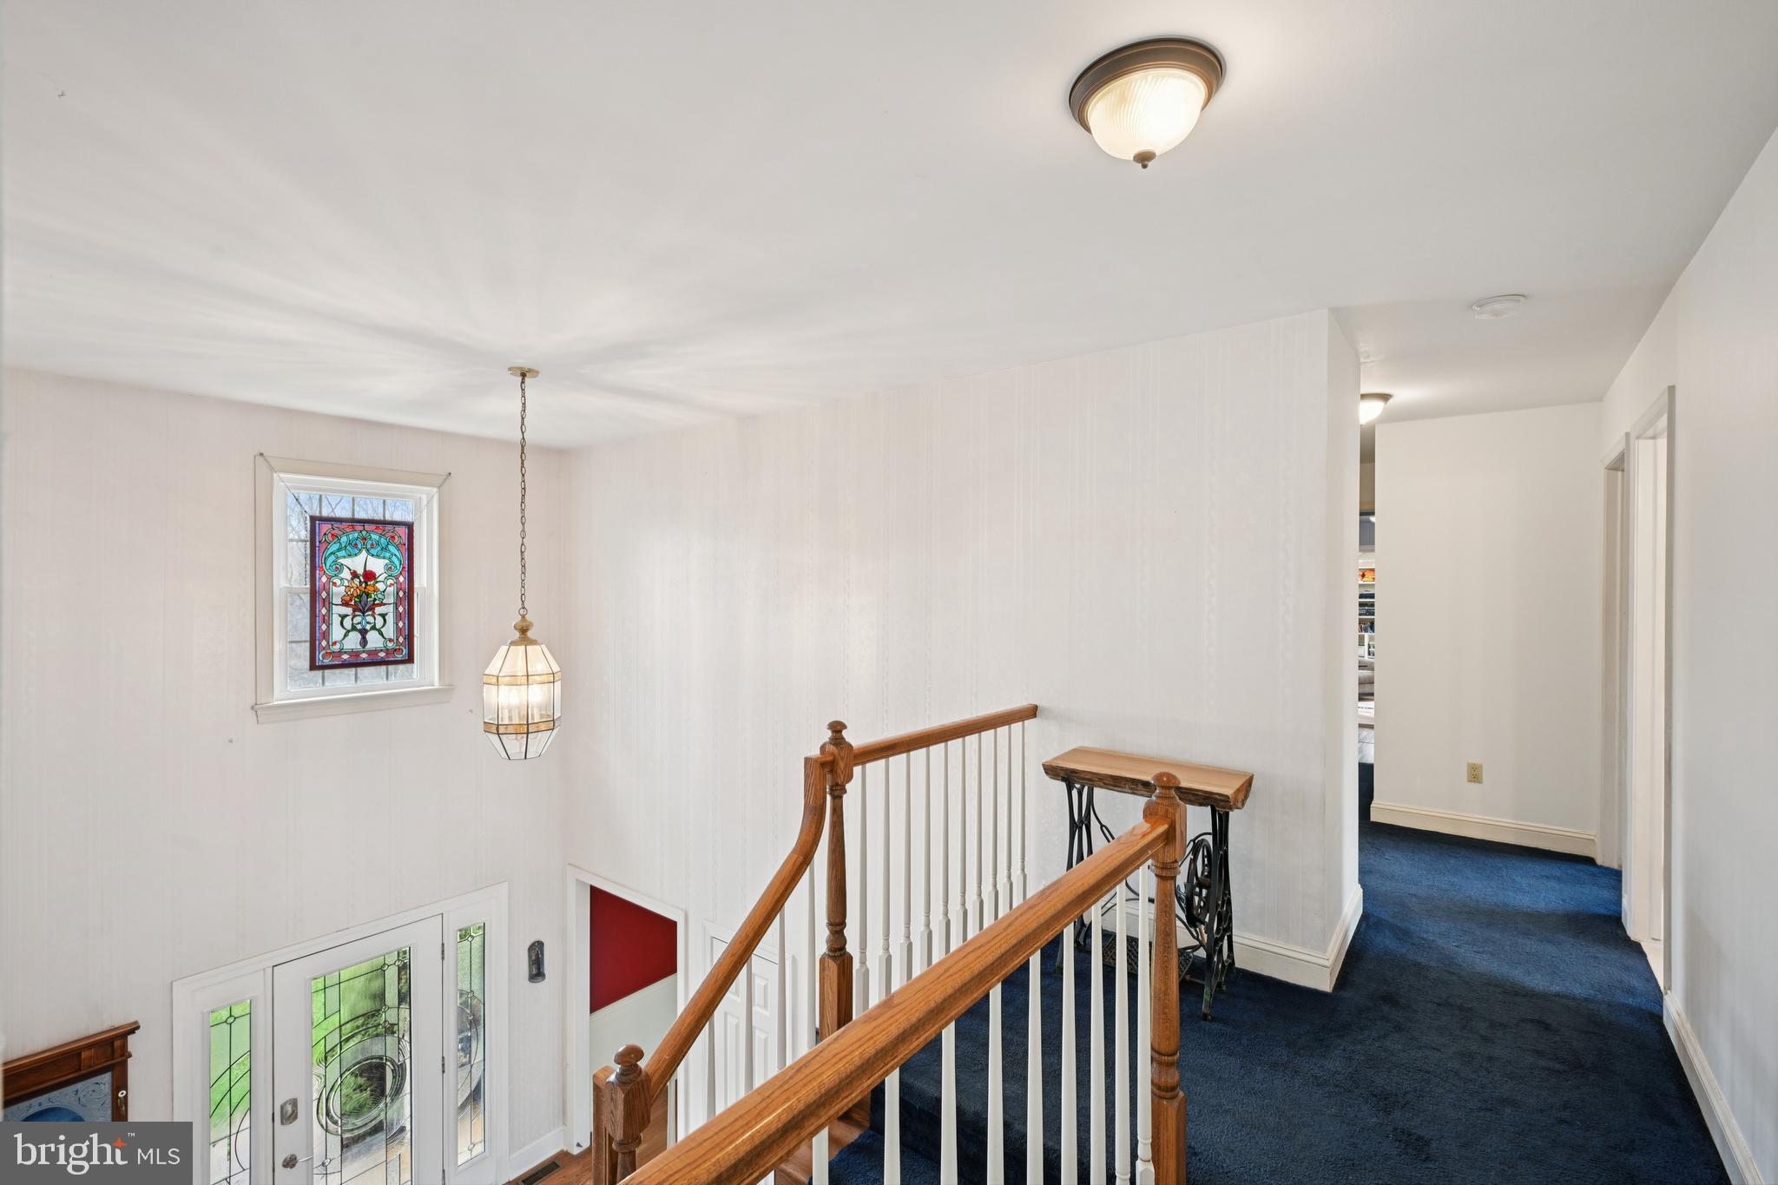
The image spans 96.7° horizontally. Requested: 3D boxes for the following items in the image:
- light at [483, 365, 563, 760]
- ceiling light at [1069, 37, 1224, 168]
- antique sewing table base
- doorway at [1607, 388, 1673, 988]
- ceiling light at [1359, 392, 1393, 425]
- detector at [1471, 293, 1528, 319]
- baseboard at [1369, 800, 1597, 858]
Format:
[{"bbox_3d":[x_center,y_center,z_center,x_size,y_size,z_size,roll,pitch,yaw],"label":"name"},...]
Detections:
[{"bbox_3d":[-1.699,-0.123,3.671,0.332,1.809,0.332,0,1,37],"label":"light"},{"bbox_3d":[0.500,-0.915,1.551,0.291,0.160,0.291,0,1,0],"label":"ceiling light"},{"bbox_3d":[0.980,1.059,2.994,0.707,0.778,0.424,0,1,37],"label":"antique sewing table base"},{"bbox_3d":[3.194,0.370,3.327,0.141,2.131,1.798,0,1,37],"label":"doorway"},{"bbox_3d":[2.490,-0.963,4.180,0.293,0.151,0.293,0,1,37],"label":"ceiling light"},{"bbox_3d":[2.137,-0.998,2.768,0.159,0.038,0.159,0,1,37],"label":"detector"},{"bbox_3d":[3.397,1.358,4.584,1.045,0.119,0.020,0,1,37],"label":"baseboard"}]

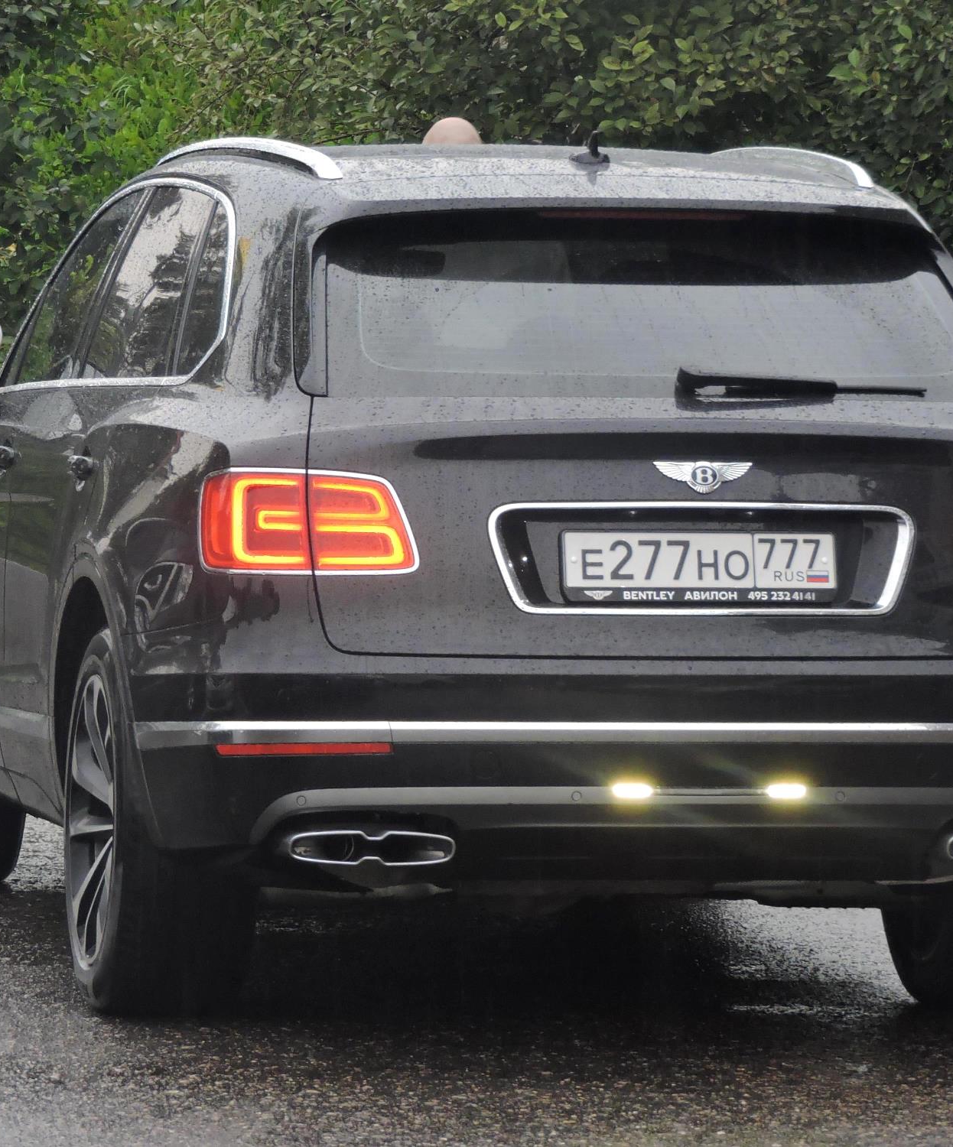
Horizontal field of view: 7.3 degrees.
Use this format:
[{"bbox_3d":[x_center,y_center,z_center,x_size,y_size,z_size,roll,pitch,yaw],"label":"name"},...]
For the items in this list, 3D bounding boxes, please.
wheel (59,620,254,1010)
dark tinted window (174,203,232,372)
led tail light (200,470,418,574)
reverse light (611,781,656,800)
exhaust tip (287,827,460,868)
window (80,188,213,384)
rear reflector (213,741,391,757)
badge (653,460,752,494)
[{"bbox_3d":[-0.635,0.476,14.895,0.285,0.785,0.785,0,3,-12],"label":"wheel"},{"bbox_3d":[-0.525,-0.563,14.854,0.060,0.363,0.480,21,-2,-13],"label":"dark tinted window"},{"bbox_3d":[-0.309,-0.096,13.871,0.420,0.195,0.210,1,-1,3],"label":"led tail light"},{"bbox_3d":[0.289,0.402,13.932,0.083,0.032,0.030,0,3,-12],"label":"reverse light"},{"bbox_3d":[-0.199,0.500,13.801,0.300,0.068,0.120,1,3,-4],"label":"exhaust tip"},{"bbox_3d":[-0.661,-0.592,15.384,0.060,0.410,0.850,17,0,-10],"label":"window"},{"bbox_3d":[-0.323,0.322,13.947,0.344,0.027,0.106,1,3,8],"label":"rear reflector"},{"bbox_3d":[0.418,-0.178,13.872,0.187,0.063,0.015,0,-9,-12],"label":"badge"}]

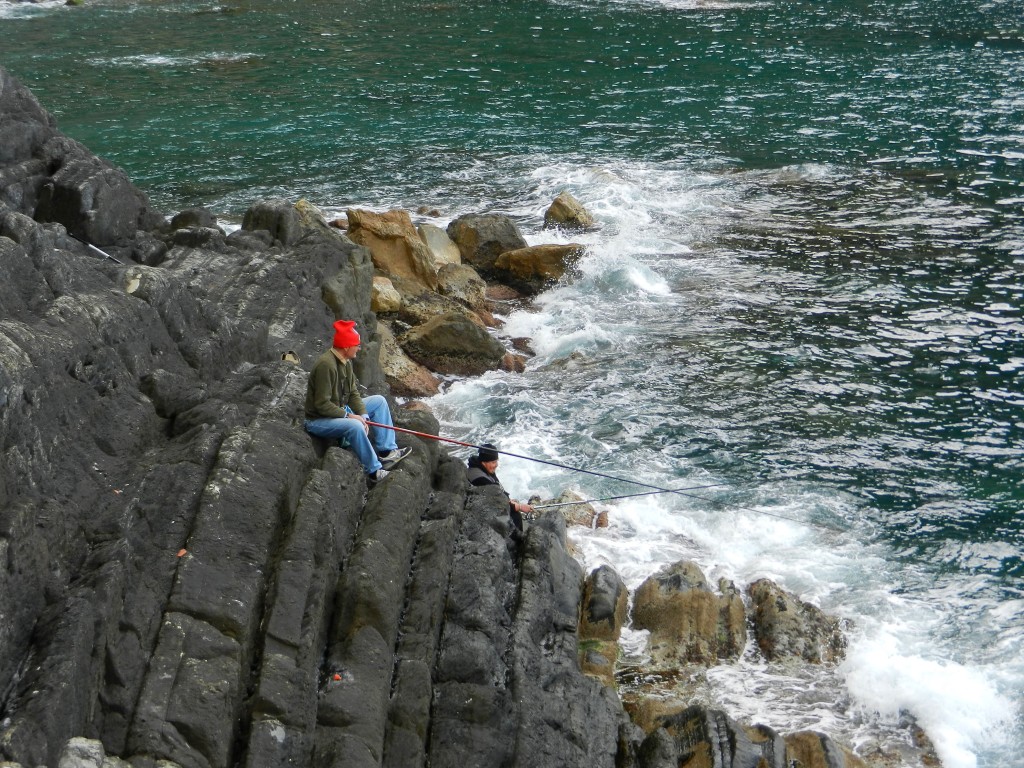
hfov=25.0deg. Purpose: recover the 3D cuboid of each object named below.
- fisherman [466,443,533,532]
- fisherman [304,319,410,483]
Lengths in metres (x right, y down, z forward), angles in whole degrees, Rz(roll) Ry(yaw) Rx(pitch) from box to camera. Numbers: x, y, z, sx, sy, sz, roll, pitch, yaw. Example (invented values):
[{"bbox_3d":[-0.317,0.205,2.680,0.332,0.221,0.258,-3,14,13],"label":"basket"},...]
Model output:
[{"bbox_3d":[-0.070,1.090,19.750,0.760,1.200,0.600,8,21,21],"label":"fisherman"},{"bbox_3d":[-1.250,0.100,18.680,0.830,1.260,0.660,6,21,17],"label":"fisherman"}]

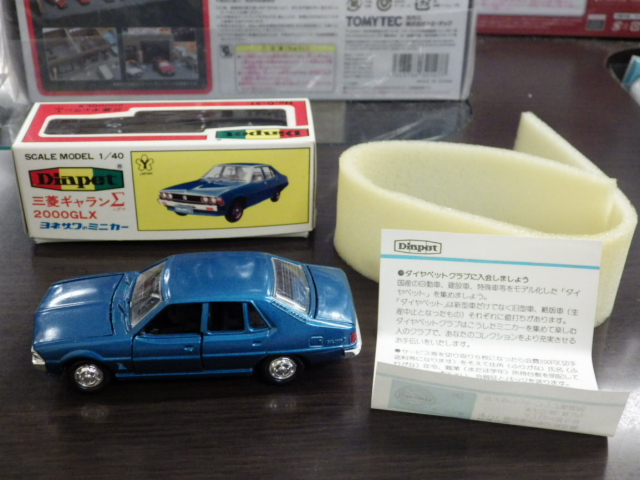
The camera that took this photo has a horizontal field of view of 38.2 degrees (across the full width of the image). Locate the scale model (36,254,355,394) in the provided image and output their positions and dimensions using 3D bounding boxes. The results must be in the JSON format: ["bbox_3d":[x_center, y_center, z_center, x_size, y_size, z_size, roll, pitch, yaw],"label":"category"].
[{"bbox_3d":[-0.041,0.024,0.315,0.108,0.034,0.042,-2,31,-4],"label":"scale model"}]

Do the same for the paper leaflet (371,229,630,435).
[{"bbox_3d":[0.058,0.028,0.304,0.080,0.040,0.053,4,31,6],"label":"paper leaflet"}]

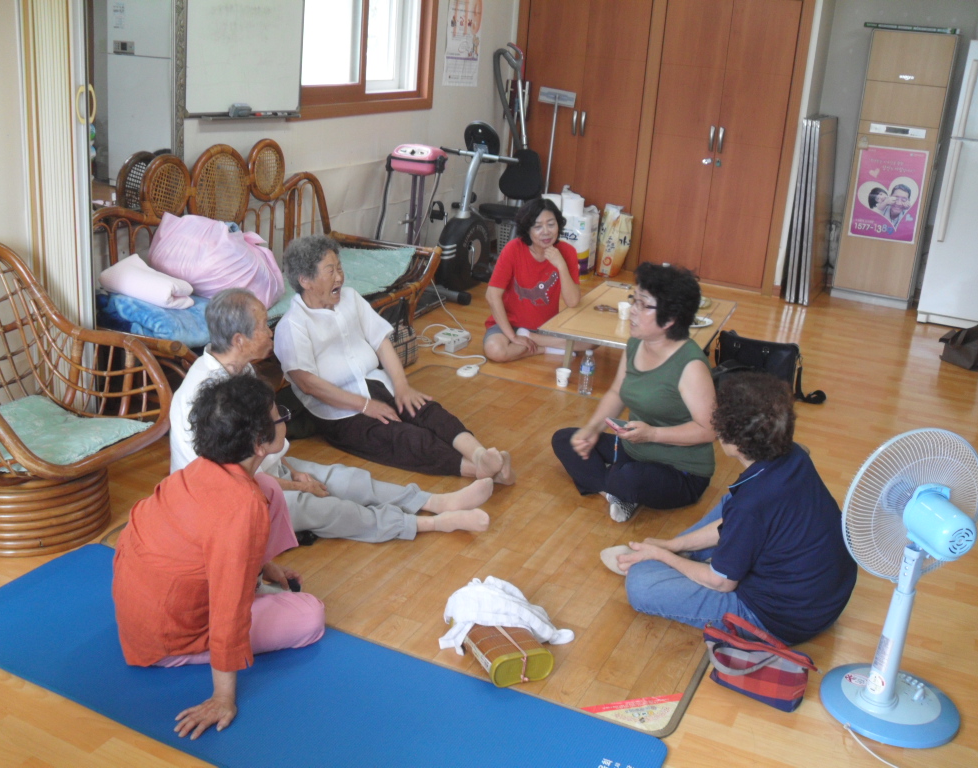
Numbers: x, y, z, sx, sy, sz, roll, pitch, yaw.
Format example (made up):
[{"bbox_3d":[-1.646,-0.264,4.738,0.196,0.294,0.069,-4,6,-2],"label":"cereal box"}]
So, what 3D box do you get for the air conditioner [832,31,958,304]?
[{"bbox_3d":[2.666,-1.402,6.832,0.486,1.722,0.324,13,21,26],"label":"air conditioner"}]

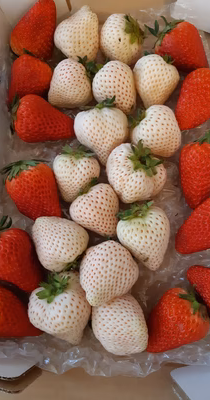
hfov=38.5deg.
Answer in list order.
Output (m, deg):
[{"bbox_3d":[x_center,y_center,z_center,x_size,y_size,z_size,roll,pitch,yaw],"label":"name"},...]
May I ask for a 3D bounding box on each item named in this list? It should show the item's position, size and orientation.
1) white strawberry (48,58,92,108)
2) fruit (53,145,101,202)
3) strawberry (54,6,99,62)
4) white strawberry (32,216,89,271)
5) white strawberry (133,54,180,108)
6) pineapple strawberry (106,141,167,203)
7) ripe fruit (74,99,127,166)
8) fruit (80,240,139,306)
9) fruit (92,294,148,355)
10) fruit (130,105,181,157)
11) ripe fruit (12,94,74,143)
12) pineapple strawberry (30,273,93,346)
[{"bbox_3d":[-0.033,-0.110,0.284,0.042,0.040,0.048,25,68,6],"label":"white strawberry"},{"bbox_3d":[-0.024,-0.023,0.265,0.042,0.039,0.052,5,84,1],"label":"fruit"},{"bbox_3d":[-0.029,-0.166,0.301,0.046,0.043,0.052,8,84,2],"label":"strawberry"},{"bbox_3d":[-0.036,0.036,0.247,0.043,0.041,0.051,-42,91,-6],"label":"white strawberry"},{"bbox_3d":[0.047,-0.108,0.276,0.041,0.038,0.055,14,84,5],"label":"white strawberry"},{"bbox_3d":[0.027,-0.024,0.259,0.053,0.049,0.054,27,117,7],"label":"pineapple strawberry"},{"bbox_3d":[-0.004,-0.062,0.271,0.050,0.045,0.062,2,84,1],"label":"ripe fruit"},{"bbox_3d":[0.004,0.057,0.236,0.045,0.042,0.050,14,51,5],"label":"fruit"},{"bbox_3d":[0.011,0.096,0.235,0.042,0.039,0.048,-21,70,-2],"label":"fruit"},{"bbox_3d":[0.045,-0.062,0.271,0.044,0.042,0.049,-44,88,-11],"label":"fruit"},{"bbox_3d":[-0.057,-0.075,0.279,0.059,0.041,0.043,13,75,1],"label":"ripe fruit"},{"bbox_3d":[-0.036,0.086,0.236,0.048,0.045,0.051,-25,108,-3],"label":"pineapple strawberry"}]

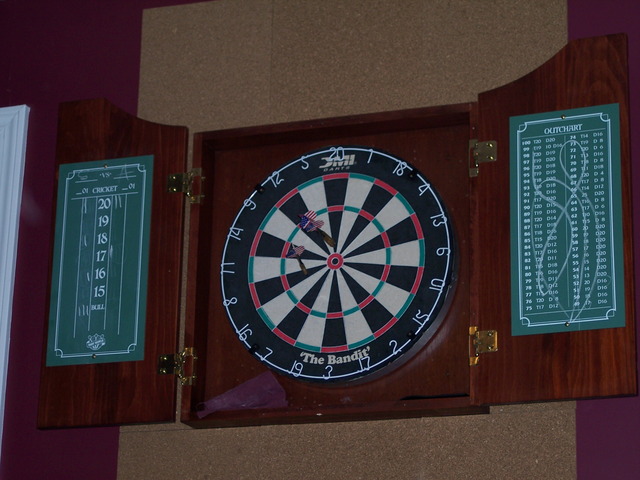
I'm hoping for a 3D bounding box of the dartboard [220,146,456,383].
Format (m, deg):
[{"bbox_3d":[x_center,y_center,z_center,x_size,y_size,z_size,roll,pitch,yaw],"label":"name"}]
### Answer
[{"bbox_3d":[0.034,0.045,3.529,0.453,0.453,0.040,-6,-19,19],"label":"dartboard"}]

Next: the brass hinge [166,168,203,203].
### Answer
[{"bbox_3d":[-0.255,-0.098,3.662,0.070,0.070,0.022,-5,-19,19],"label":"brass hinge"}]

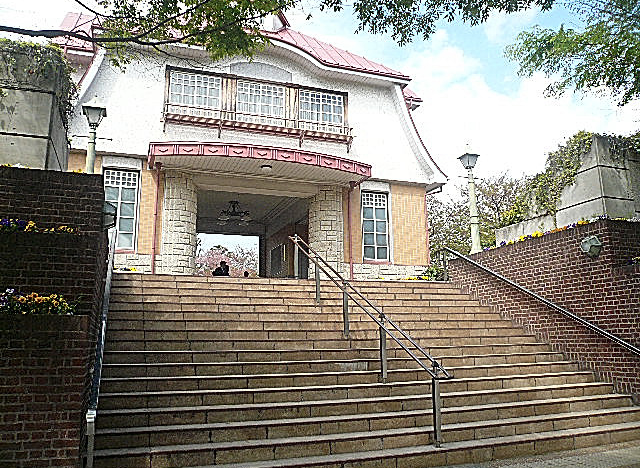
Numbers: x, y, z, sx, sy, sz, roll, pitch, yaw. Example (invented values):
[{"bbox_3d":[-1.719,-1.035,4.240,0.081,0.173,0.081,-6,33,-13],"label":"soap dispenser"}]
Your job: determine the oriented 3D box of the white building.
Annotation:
[{"bbox_3d":[-2.586,-2.431,17.516,12.200,9.500,8.600,3,-12,-19],"label":"white building"}]

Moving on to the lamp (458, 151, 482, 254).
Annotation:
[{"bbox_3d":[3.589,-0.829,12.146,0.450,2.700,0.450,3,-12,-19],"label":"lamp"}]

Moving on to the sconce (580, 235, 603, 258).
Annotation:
[{"bbox_3d":[4.216,0.196,8.048,0.170,0.330,0.300,3,-12,-19],"label":"sconce"}]

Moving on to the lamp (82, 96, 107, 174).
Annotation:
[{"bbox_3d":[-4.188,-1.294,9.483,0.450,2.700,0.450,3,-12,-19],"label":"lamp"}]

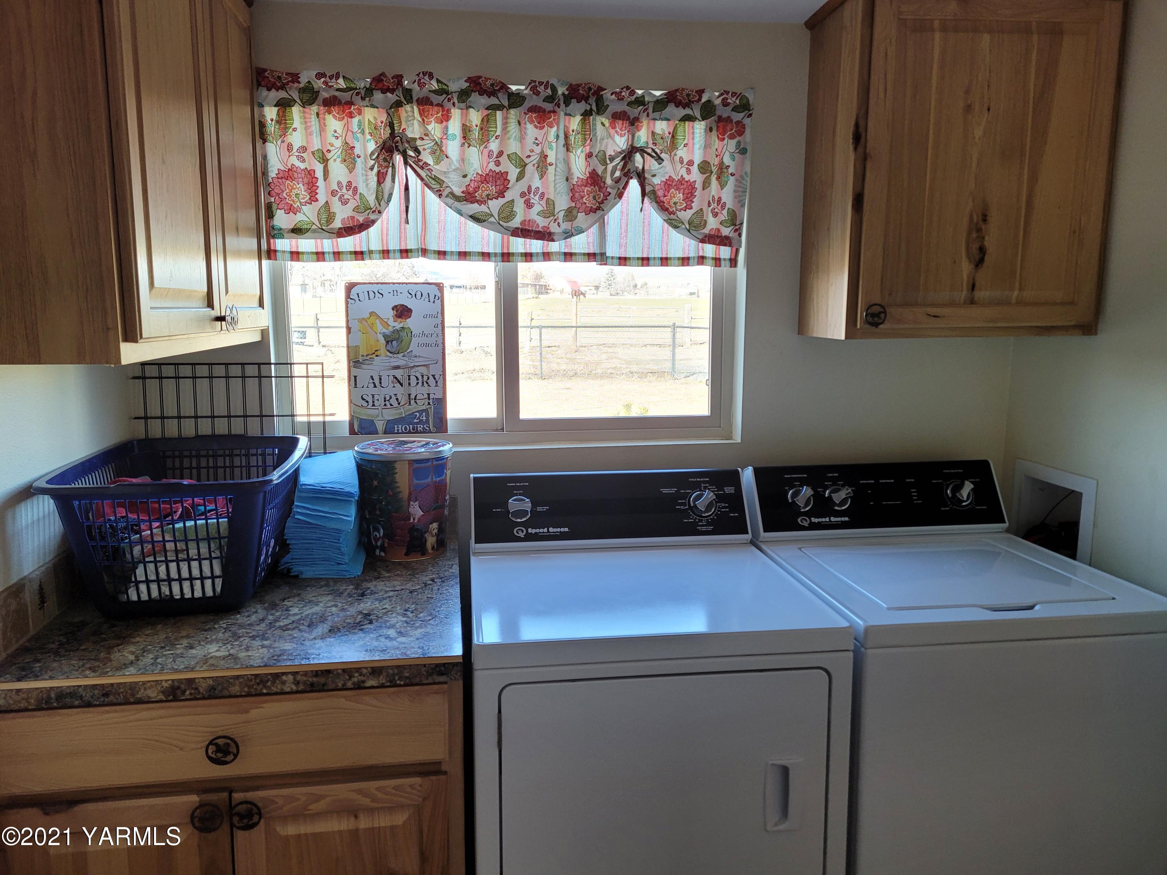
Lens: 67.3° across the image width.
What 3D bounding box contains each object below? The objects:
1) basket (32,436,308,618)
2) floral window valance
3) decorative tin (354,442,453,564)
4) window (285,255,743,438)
[{"bbox_3d":[-0.810,0.178,1.825,0.430,0.268,0.616,-1,9,-9],"label":"basket"},{"bbox_3d":[-0.163,-0.645,2.131,1.175,0.432,0.080,-1,9,-9],"label":"floral window valance"},{"bbox_3d":[-0.425,0.145,2.094,0.228,0.254,0.228,-1,9,-9],"label":"decorative tin"},{"bbox_3d":[-0.163,-0.420,2.235,1.193,0.896,0.100,-1,9,-9],"label":"window"}]

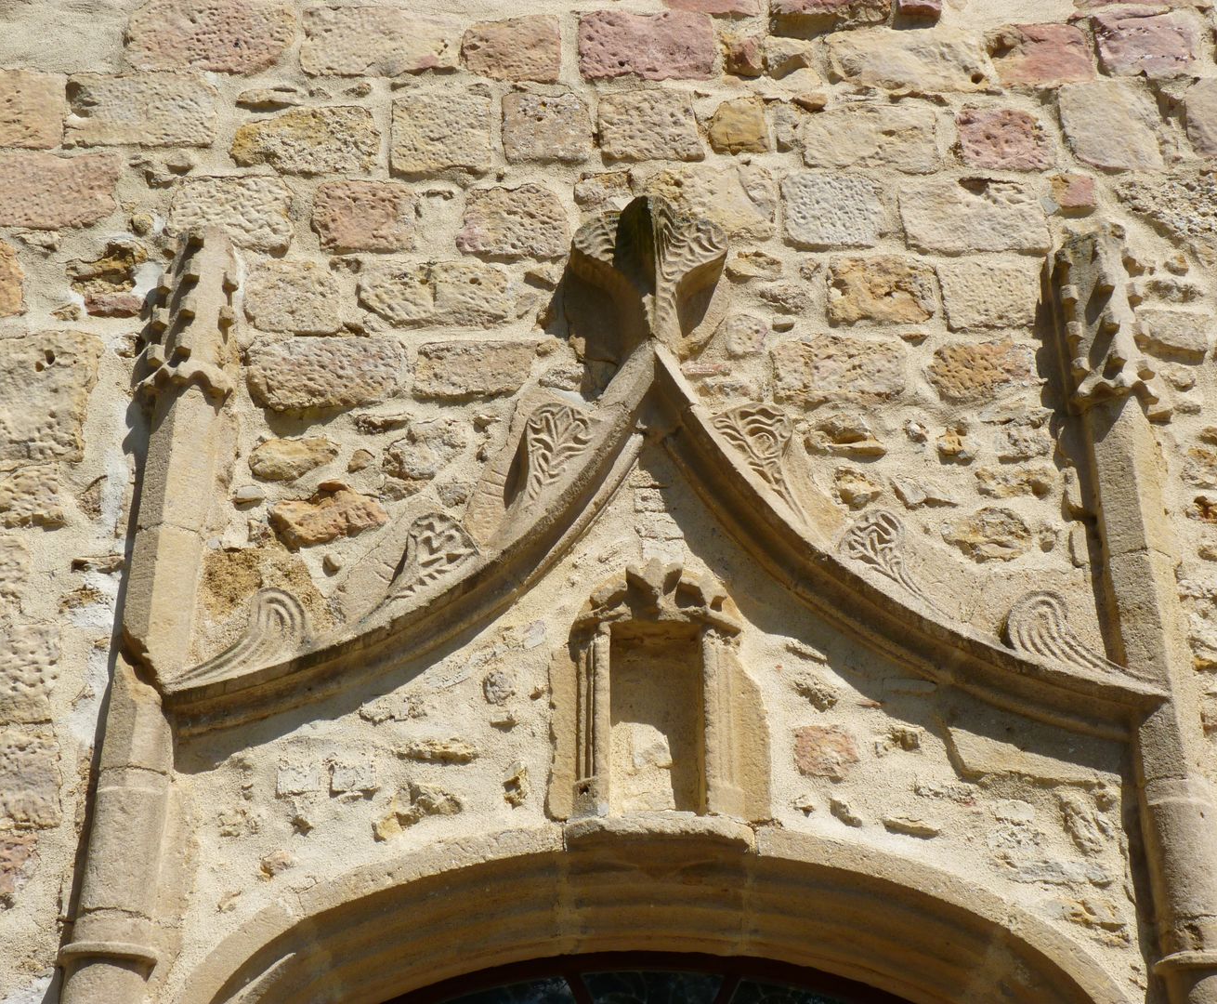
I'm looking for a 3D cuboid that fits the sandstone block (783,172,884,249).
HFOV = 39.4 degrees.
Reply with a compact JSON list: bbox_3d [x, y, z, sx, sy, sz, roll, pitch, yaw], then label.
[{"bbox_3d":[0.652,-0.806,5.014,0.294,0.282,0.170,0,-27,0],"label":"sandstone block"}]

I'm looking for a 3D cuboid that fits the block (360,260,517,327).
[{"bbox_3d":[-0.481,-0.549,4.885,0.446,0.228,0.180,0,-27,0],"label":"block"}]

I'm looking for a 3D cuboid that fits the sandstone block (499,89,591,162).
[{"bbox_3d":[-0.186,-1.083,5.204,0.269,0.287,0.200,0,-28,0],"label":"sandstone block"}]

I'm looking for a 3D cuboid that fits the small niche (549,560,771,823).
[{"bbox_3d":[0.125,0.505,4.321,0.534,0.699,0.300,0,-28,0],"label":"small niche"}]

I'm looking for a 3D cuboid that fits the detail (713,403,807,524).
[{"bbox_3d":[0.393,-0.077,4.465,0.247,0.359,0.110,0,-27,0],"label":"detail"}]

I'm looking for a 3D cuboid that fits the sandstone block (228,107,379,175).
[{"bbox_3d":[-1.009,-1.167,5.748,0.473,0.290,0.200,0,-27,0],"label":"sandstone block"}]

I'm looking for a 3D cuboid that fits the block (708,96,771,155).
[{"bbox_3d":[0.391,-1.093,5.146,0.178,0.211,0.140,0,-27,0],"label":"block"}]

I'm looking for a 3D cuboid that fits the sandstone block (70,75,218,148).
[{"bbox_3d":[-1.403,-1.136,5.191,0.459,0.282,0.180,0,-27,0],"label":"sandstone block"}]

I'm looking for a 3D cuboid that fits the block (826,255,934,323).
[{"bbox_3d":[0.772,-0.551,4.931,0.307,0.238,0.220,0,-28,0],"label":"block"}]

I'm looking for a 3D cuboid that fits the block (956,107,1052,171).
[{"bbox_3d":[1.184,-1.040,5.181,0.280,0.244,0.200,0,-28,0],"label":"block"}]

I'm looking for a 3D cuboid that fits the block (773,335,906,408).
[{"bbox_3d":[0.634,-0.320,4.766,0.372,0.233,0.180,0,-27,0],"label":"block"}]

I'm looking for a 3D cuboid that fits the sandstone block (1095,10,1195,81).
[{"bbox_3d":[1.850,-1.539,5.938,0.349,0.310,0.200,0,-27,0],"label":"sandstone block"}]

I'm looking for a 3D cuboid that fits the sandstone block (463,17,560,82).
[{"bbox_3d":[-0.298,-1.350,5.297,0.298,0.260,0.170,0,-27,0],"label":"sandstone block"}]

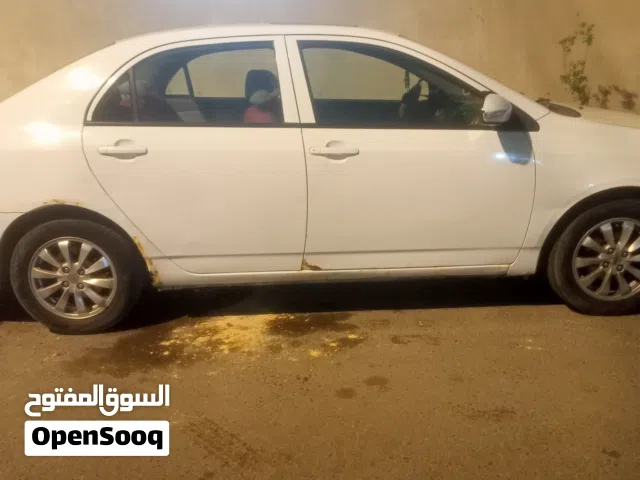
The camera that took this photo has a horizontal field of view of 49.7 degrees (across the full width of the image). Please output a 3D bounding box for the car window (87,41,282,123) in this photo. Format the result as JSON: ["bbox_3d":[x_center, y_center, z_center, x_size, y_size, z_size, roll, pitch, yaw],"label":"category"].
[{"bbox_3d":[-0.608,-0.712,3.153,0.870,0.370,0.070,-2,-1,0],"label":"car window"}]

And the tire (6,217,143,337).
[{"bbox_3d":[-1.179,0.154,3.386,0.605,0.600,0.200,-2,17,0],"label":"tire"}]

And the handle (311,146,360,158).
[{"bbox_3d":[0.069,-0.393,3.095,0.220,0.054,0.053,-2,17,0],"label":"handle"}]

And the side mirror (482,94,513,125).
[{"bbox_3d":[0.783,-0.574,3.038,0.115,0.128,0.190,-2,17,0],"label":"side mirror"}]

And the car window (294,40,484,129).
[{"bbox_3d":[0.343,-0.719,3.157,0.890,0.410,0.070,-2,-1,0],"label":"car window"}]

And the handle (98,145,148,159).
[{"bbox_3d":[-0.875,-0.395,3.083,0.220,0.054,0.053,-2,17,0],"label":"handle"}]

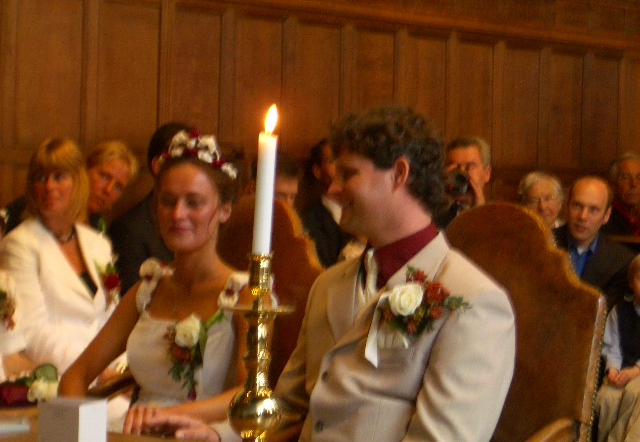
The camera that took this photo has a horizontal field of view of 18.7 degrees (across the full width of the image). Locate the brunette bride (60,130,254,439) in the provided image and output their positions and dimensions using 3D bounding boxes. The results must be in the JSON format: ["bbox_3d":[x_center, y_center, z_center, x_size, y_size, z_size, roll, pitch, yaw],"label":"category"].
[{"bbox_3d":[-0.395,0.480,3.980,0.560,1.310,0.780,2,1,33],"label":"brunette bride"}]

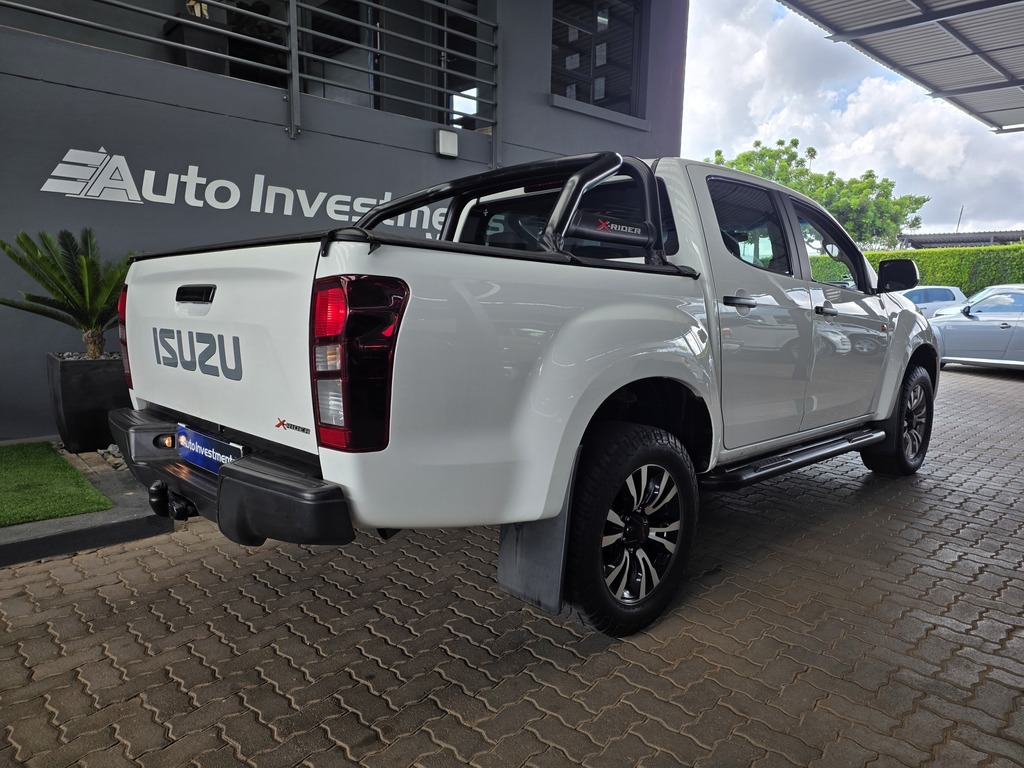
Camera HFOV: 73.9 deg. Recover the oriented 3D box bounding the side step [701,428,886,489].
[{"bbox_3d":[1.500,0.350,3.437,1.940,0.100,0.200,-5,9,-44],"label":"side step"}]

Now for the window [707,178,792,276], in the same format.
[{"bbox_3d":[1.059,-0.681,3.014,0.660,0.430,0.050,-5,-9,-44],"label":"window"}]

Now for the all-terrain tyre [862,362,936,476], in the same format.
[{"bbox_3d":[2.607,0.246,4.602,0.742,0.742,0.260,-7,10,-44],"label":"all-terrain tyre"}]

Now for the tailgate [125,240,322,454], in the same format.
[{"bbox_3d":[-0.953,-0.151,2.158,0.090,0.520,1.460,-5,9,-44],"label":"tailgate"}]

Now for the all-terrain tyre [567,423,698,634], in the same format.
[{"bbox_3d":[0.387,0.513,2.457,0.742,0.742,0.260,-7,10,-44],"label":"all-terrain tyre"}]

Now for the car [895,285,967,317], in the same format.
[{"bbox_3d":[9.580,-1.750,17.300,4.150,1.460,1.780,-2,8,-20],"label":"car"}]

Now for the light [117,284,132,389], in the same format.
[{"bbox_3d":[-1.489,-0.203,2.772,0.200,0.410,0.150,-5,9,-44],"label":"light"}]

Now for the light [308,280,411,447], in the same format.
[{"bbox_3d":[-0.352,-0.048,1.614,0.200,0.410,0.150,-5,9,-44],"label":"light"}]

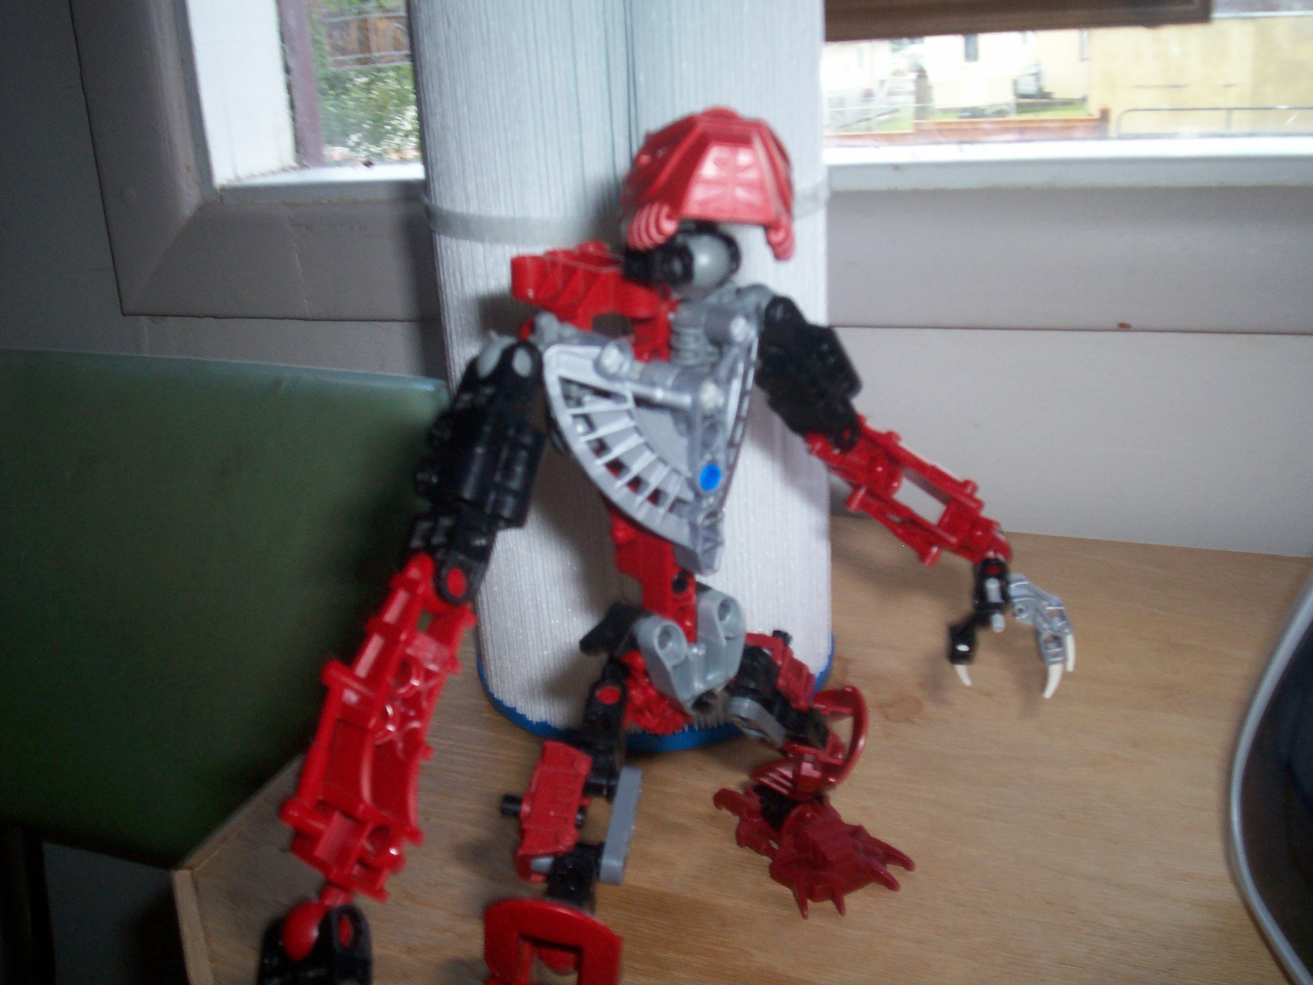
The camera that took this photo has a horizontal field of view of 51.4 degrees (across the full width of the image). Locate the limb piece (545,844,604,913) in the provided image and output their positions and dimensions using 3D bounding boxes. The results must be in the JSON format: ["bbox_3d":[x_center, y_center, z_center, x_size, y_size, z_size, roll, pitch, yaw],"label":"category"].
[{"bbox_3d":[-0.020,0.092,0.325,0.013,0.016,0.013,-6,0,-9],"label":"limb piece"}]

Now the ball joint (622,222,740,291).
[{"bbox_3d":[0.006,-0.059,0.342,0.021,0.017,0.021,-17,22,-38],"label":"ball joint"}]

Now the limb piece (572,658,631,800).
[{"bbox_3d":[-0.014,0.060,0.345,0.013,0.013,0.038,-3,47,5],"label":"limb piece"}]

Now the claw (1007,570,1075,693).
[{"bbox_3d":[0.124,0.045,0.440,0.018,0.038,0.020,1,18,14],"label":"claw"}]

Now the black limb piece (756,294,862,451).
[{"bbox_3d":[0.042,-0.034,0.380,0.021,0.050,0.021,-20,36,18],"label":"black limb piece"}]

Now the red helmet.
[{"bbox_3d":[0.013,-0.077,0.342,0.036,0.035,0.036,-7,19,-25],"label":"red helmet"}]

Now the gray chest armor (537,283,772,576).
[{"bbox_3d":[0.001,-0.015,0.342,0.057,0.061,0.033,-17,22,-38],"label":"gray chest armor"}]

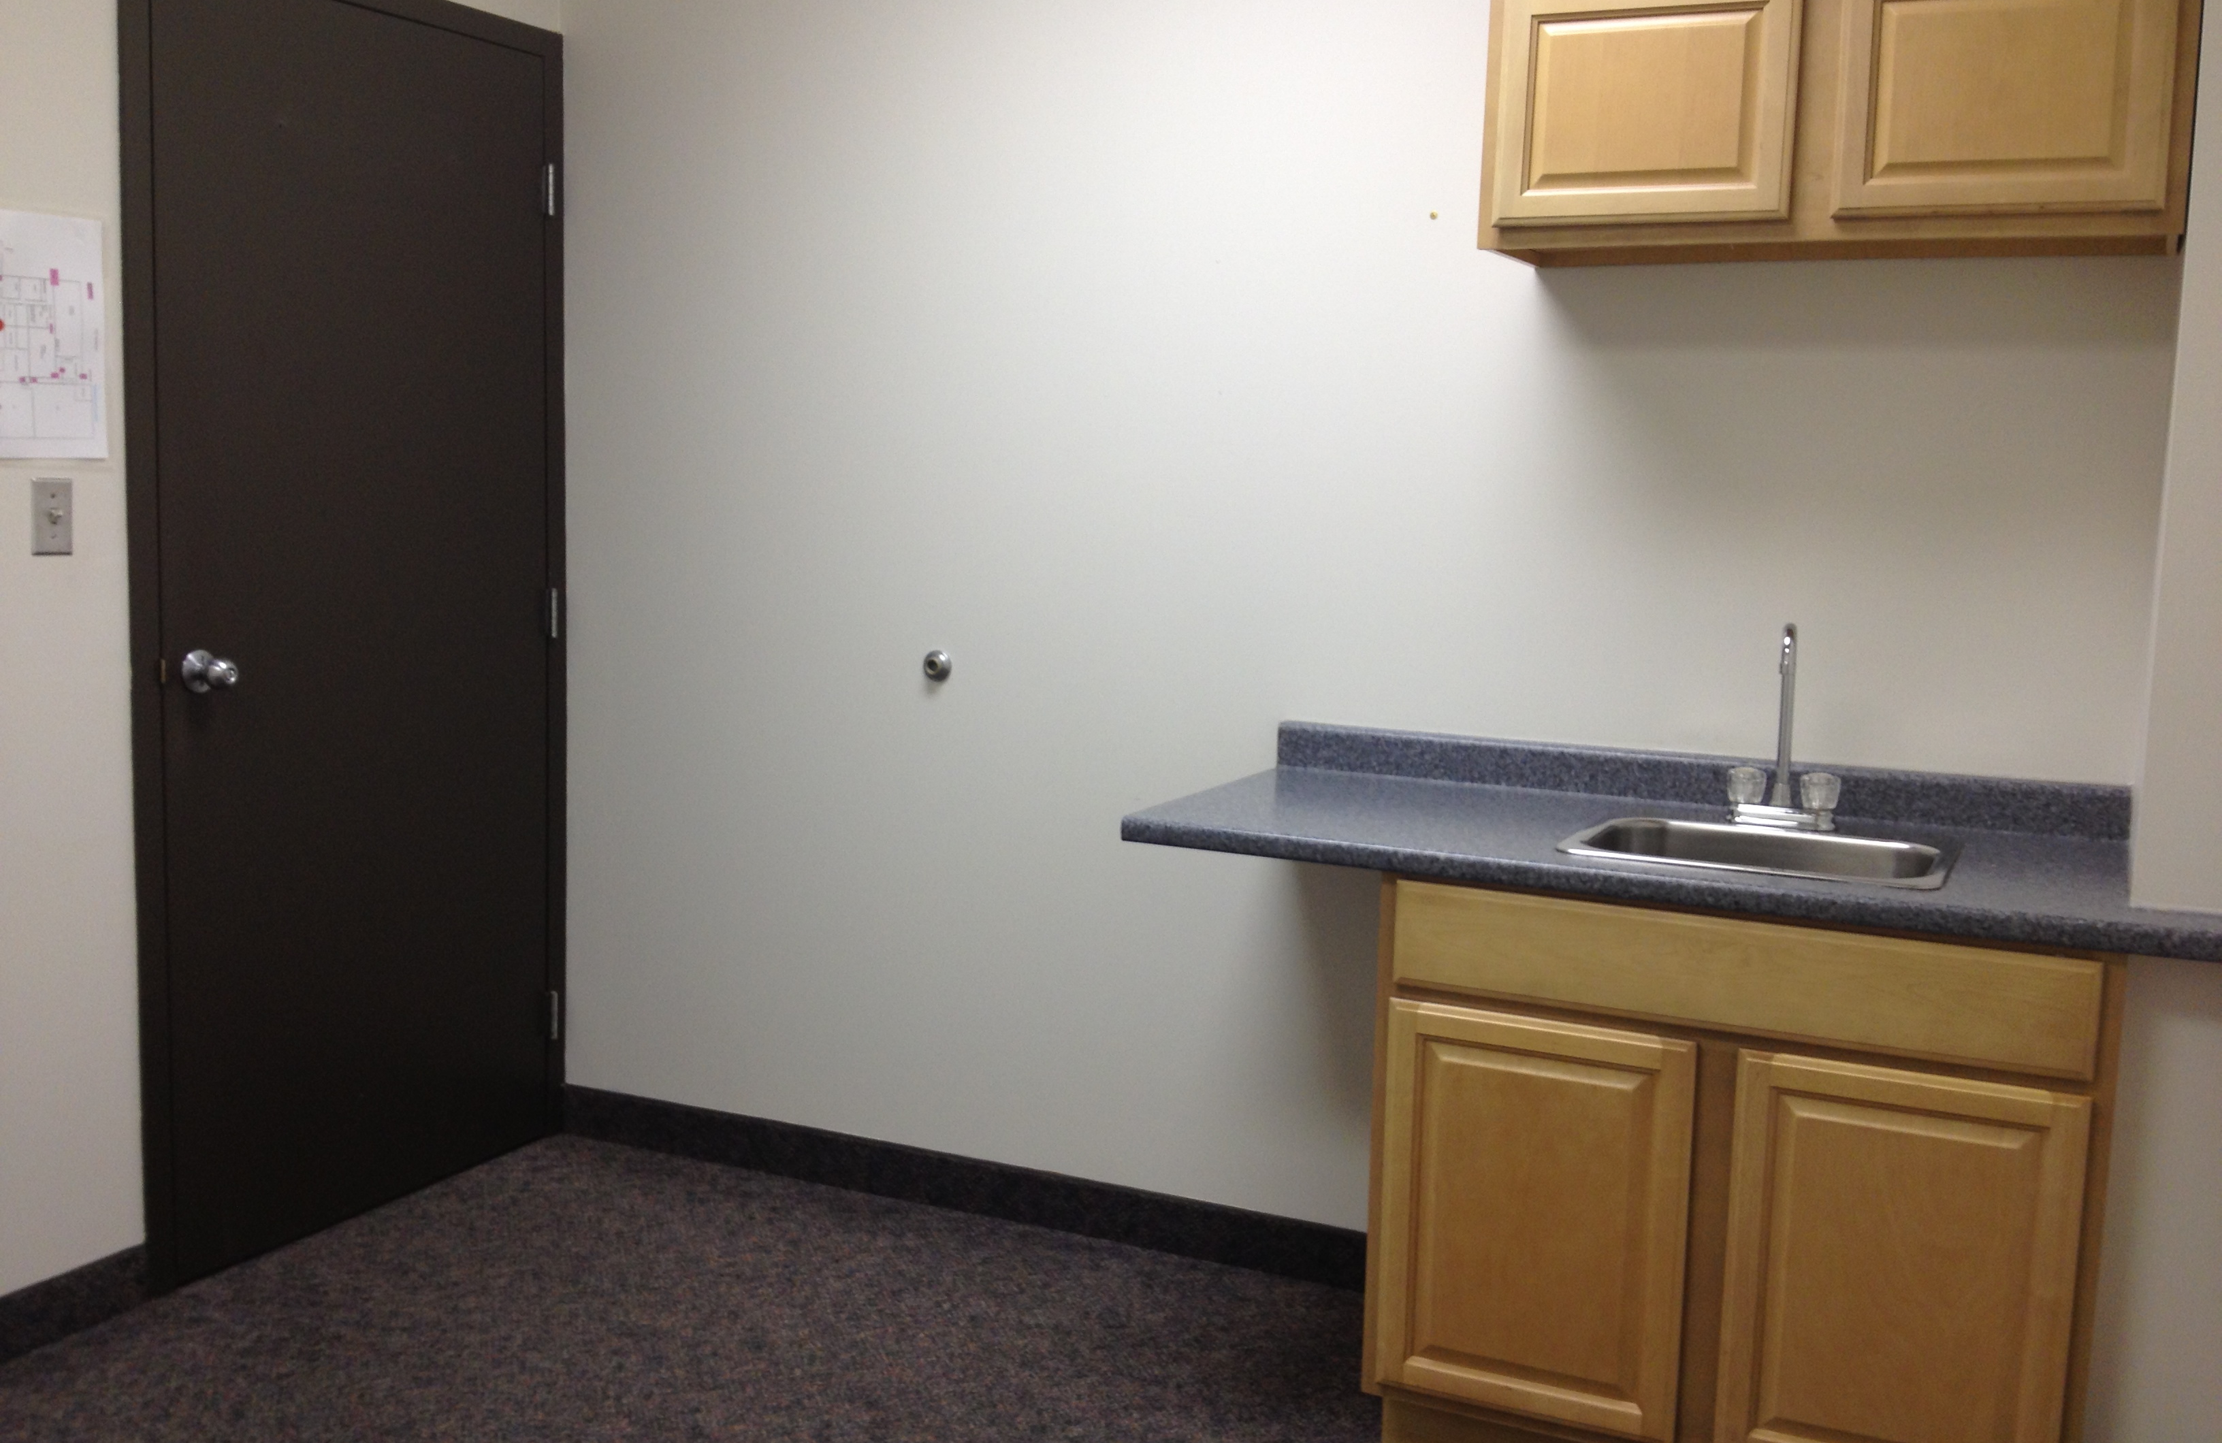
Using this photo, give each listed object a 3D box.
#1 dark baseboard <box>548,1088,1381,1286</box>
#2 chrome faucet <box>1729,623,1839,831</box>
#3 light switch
[{"bbox_3d":[-0.274,0.862,4.161,1.870,0.103,0.015,5,7,25],"label":"dark baseboard"},{"bbox_3d":[0.967,0.007,3.243,0.160,0.296,0.145,5,7,25],"label":"chrome faucet"},{"bbox_3d":[-1.581,-0.305,3.371,0.020,0.115,0.070,5,7,25],"label":"light switch"}]

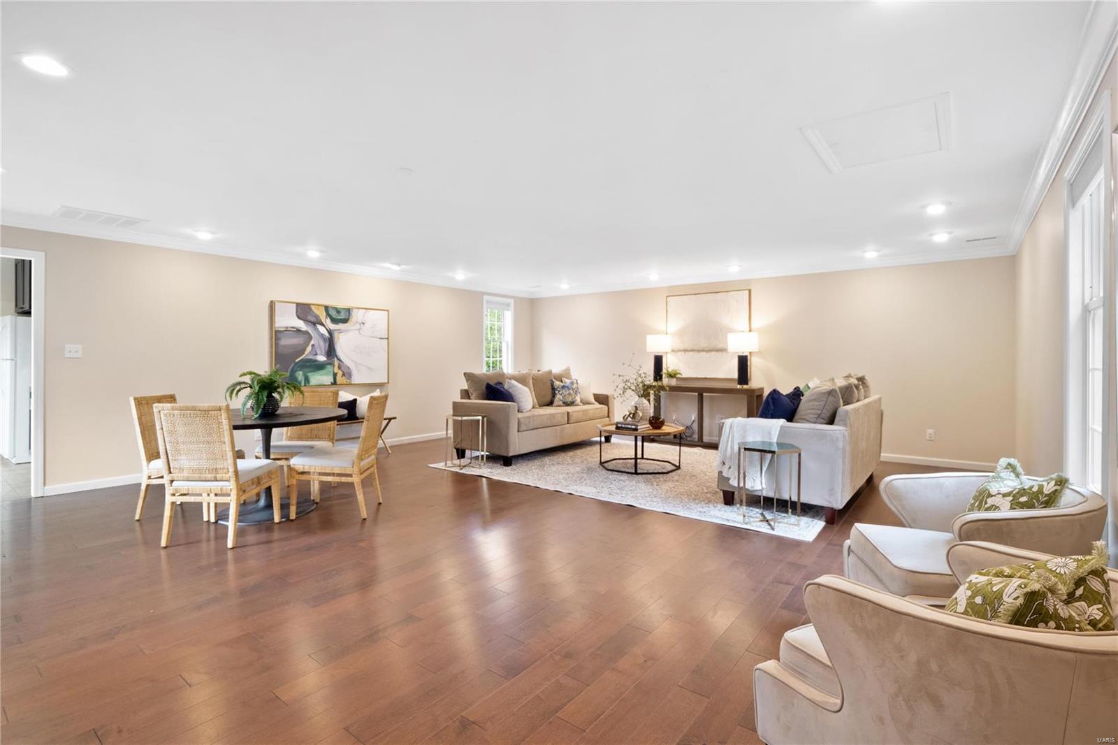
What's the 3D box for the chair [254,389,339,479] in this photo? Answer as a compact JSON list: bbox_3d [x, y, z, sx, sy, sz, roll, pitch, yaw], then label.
[{"bbox_3d":[-2.300,0.620,4.450,0.500,0.920,0.650,0,1,-2],"label":"chair"}]

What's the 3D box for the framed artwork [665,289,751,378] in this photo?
[{"bbox_3d":[2.127,-0.525,7.146,1.204,1.225,0.046,1,2,35],"label":"framed artwork"}]

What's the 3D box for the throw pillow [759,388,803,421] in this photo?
[{"bbox_3d":[1.860,0.378,4.150,0.470,0.460,0.180,-1,27,-38],"label":"throw pillow"}]

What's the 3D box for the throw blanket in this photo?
[{"bbox_3d":[1.539,0.638,3.962,0.500,0.550,0.280,1,2,39],"label":"throw blanket"}]

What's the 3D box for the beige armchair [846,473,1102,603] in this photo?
[{"bbox_3d":[1.684,0.787,1.960,0.800,0.700,0.740,0,1,15],"label":"beige armchair"}]

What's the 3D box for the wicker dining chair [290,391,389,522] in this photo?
[{"bbox_3d":[-1.705,0.642,3.923,0.607,0.911,0.496,0,1,0],"label":"wicker dining chair"}]

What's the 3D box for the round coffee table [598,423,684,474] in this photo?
[{"bbox_3d":[0.910,0.838,5.560,0.950,0.430,0.950,1,2,39],"label":"round coffee table"}]

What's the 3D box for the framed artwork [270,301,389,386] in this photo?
[{"bbox_3d":[-2.848,-0.343,6.319,0.051,0.997,1.498,1,2,39],"label":"framed artwork"}]

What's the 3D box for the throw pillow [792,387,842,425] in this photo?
[{"bbox_3d":[2.151,0.314,4.108,0.243,0.466,0.516,25,15,33],"label":"throw pillow"}]

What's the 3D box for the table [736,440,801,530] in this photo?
[{"bbox_3d":[1.527,0.826,3.628,0.450,0.555,0.470,1,2,39],"label":"table"}]

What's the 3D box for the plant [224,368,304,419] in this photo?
[{"bbox_3d":[-2.312,0.147,3.901,0.627,0.380,0.587,0,1,0],"label":"plant"}]

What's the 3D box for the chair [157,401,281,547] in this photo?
[{"bbox_3d":[-2.304,0.654,3.382,0.506,0.915,0.582,0,1,0],"label":"chair"}]

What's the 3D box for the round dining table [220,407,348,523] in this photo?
[{"bbox_3d":[-2.305,0.715,3.931,1.194,0.765,1.194,0,1,0],"label":"round dining table"}]

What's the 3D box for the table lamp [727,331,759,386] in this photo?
[{"bbox_3d":[2.458,-0.174,6.640,0.415,0.730,0.415,1,2,39],"label":"table lamp"}]

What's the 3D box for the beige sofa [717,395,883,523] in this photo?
[{"bbox_3d":[2.361,0.649,4.680,0.941,0.860,2.105,1,2,39],"label":"beige sofa"}]

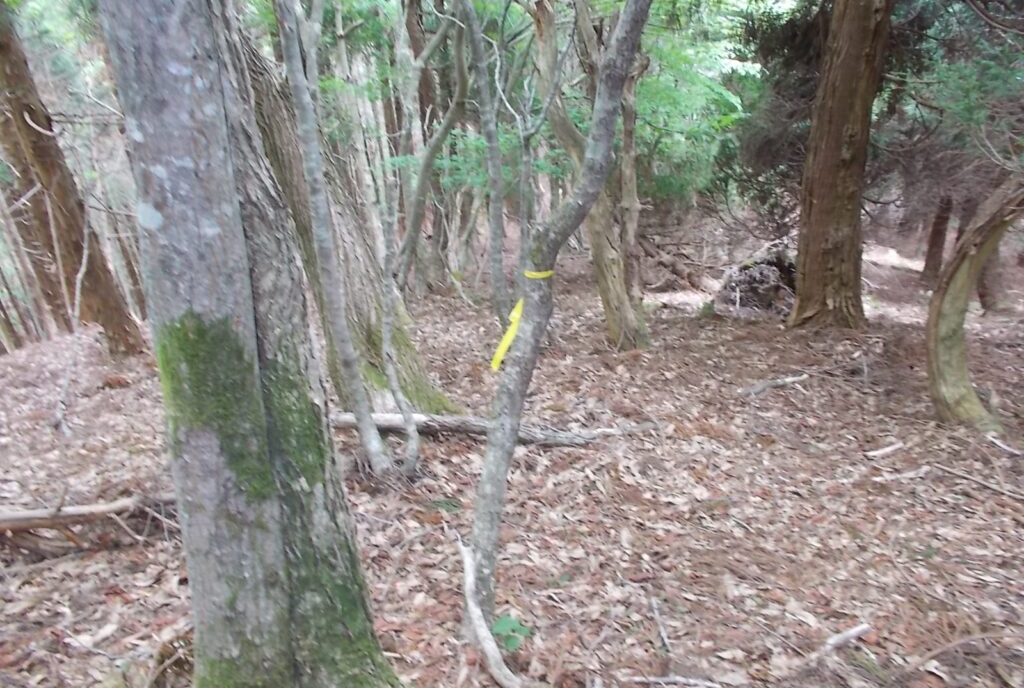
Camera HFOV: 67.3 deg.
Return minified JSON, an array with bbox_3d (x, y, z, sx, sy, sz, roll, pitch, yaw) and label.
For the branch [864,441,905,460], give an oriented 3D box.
[{"bbox_3d":[2.165,0.613,4.465,0.350,0.035,0.045,-8,14,-29],"label":"branch"}]

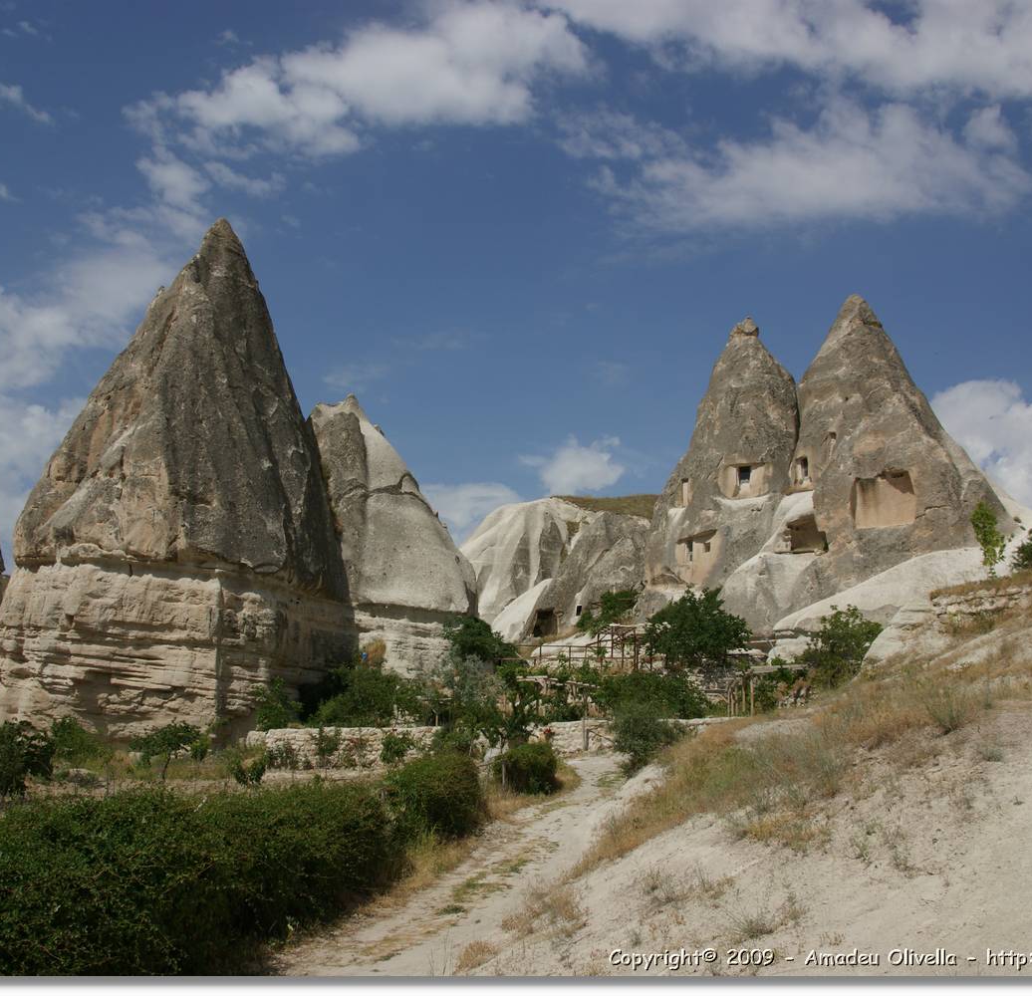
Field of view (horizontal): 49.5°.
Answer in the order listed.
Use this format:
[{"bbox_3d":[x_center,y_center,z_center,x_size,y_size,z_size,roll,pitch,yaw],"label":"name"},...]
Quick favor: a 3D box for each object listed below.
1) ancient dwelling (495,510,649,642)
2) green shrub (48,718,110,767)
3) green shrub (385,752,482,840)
[{"bbox_3d":[3.587,4.958,71.000,9.470,8.440,8.500,1,-8,-9],"label":"ancient dwelling"},{"bbox_3d":[-10.529,5.877,27.000,1.270,1.210,1.300,0,-11,0],"label":"green shrub"},{"bbox_3d":[-1.243,4.474,16.800,1.410,1.310,1.450,1,-8,-4],"label":"green shrub"}]

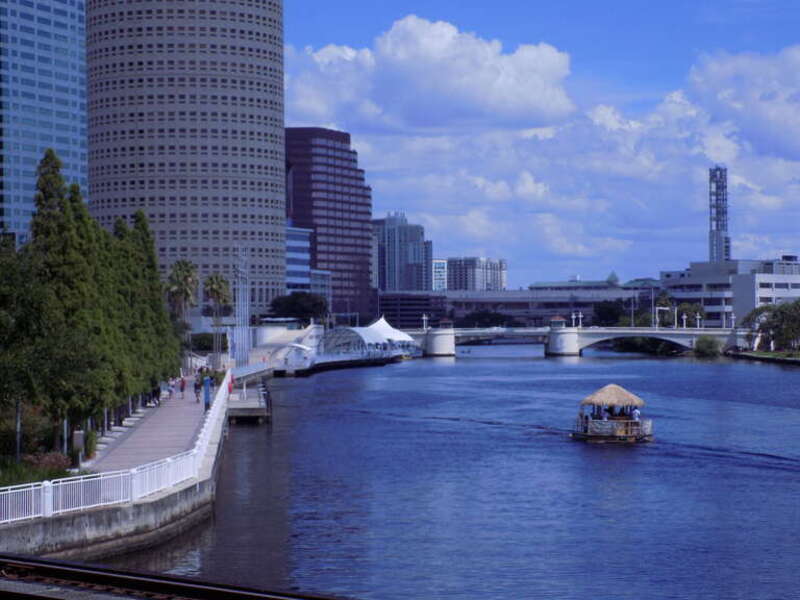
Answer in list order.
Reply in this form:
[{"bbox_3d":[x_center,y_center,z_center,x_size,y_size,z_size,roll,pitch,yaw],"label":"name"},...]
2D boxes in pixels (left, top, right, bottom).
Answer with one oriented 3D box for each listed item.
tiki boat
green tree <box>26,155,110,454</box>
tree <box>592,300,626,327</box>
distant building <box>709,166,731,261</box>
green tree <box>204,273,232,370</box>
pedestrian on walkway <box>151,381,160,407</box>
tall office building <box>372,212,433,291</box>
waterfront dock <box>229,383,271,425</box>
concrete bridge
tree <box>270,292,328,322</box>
[{"bbox_3d":[13.728,7.367,117.000,3.700,3.750,5.000,0,-1,-37],"label":"tiki boat"},{"bbox_3d":[-16.086,0.122,88.000,4.100,14.400,4.100,0,-1,0],"label":"green tree"},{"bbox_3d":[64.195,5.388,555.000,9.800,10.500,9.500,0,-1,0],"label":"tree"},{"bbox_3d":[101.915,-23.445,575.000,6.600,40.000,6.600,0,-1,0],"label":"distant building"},{"bbox_3d":[-24.467,2.764,243.000,3.800,12.900,3.800,0,-1,0],"label":"green tree"},{"bbox_3d":[-18.175,6.988,134.000,0.550,1.720,0.450,0,-1,-6],"label":"pedestrian on walkway"},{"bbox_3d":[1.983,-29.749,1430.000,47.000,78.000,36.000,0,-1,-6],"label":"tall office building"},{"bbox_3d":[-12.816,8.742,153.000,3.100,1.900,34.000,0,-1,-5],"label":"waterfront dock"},{"bbox_3d":[43.451,11.230,482.000,103.000,7.900,20.000,0,-1,-1],"label":"concrete bridge"},{"bbox_3d":[-23.416,1.980,420.000,13.300,7.600,12.000,0,-1,0],"label":"tree"}]

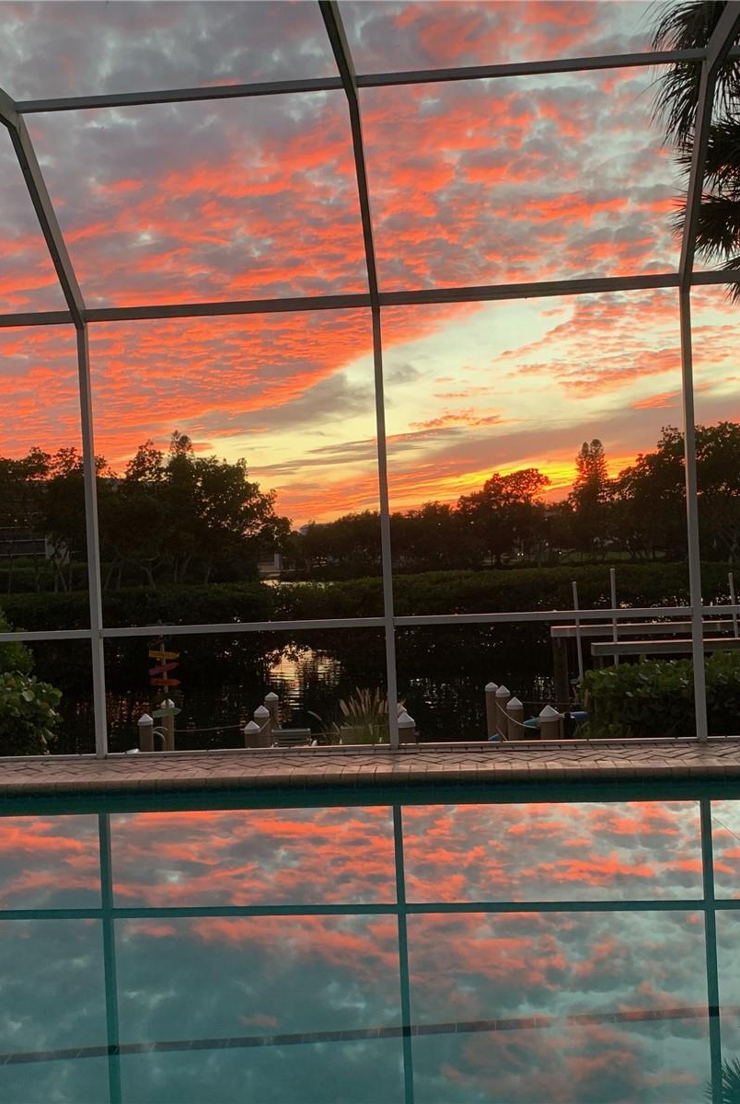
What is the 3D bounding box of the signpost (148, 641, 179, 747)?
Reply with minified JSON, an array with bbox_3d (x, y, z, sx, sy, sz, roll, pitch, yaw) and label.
[{"bbox_3d":[-3.873,2.629,20.800,0.590,2.200,0.220,-2,0,-6],"label":"signpost"}]

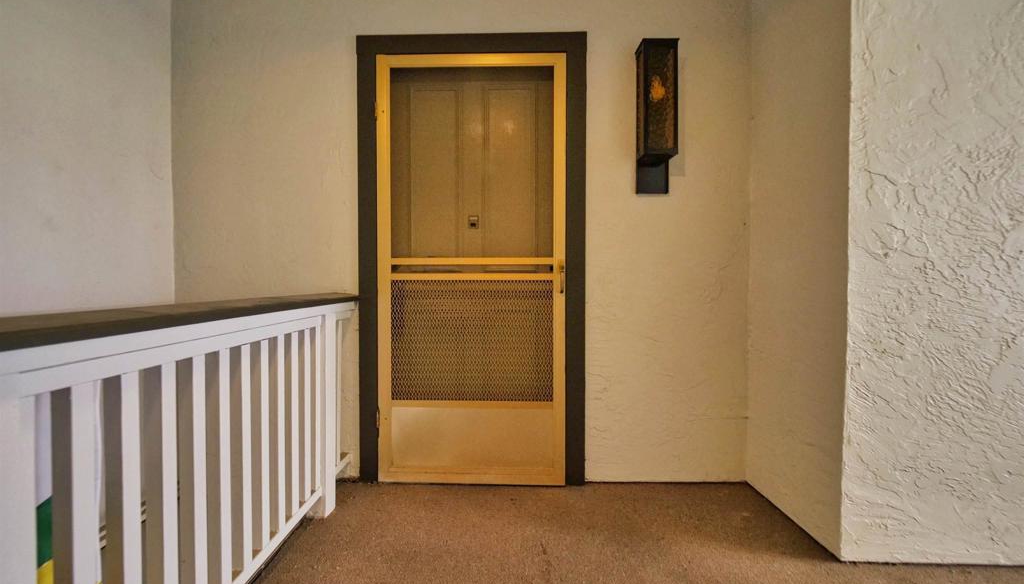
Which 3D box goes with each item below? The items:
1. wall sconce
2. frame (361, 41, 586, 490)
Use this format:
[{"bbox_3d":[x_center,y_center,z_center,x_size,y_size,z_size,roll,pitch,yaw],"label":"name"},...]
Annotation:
[{"bbox_3d":[0.675,-0.803,1.929,0.159,0.668,0.116,0,1,1],"label":"wall sconce"},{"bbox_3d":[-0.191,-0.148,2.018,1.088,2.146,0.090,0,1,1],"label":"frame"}]

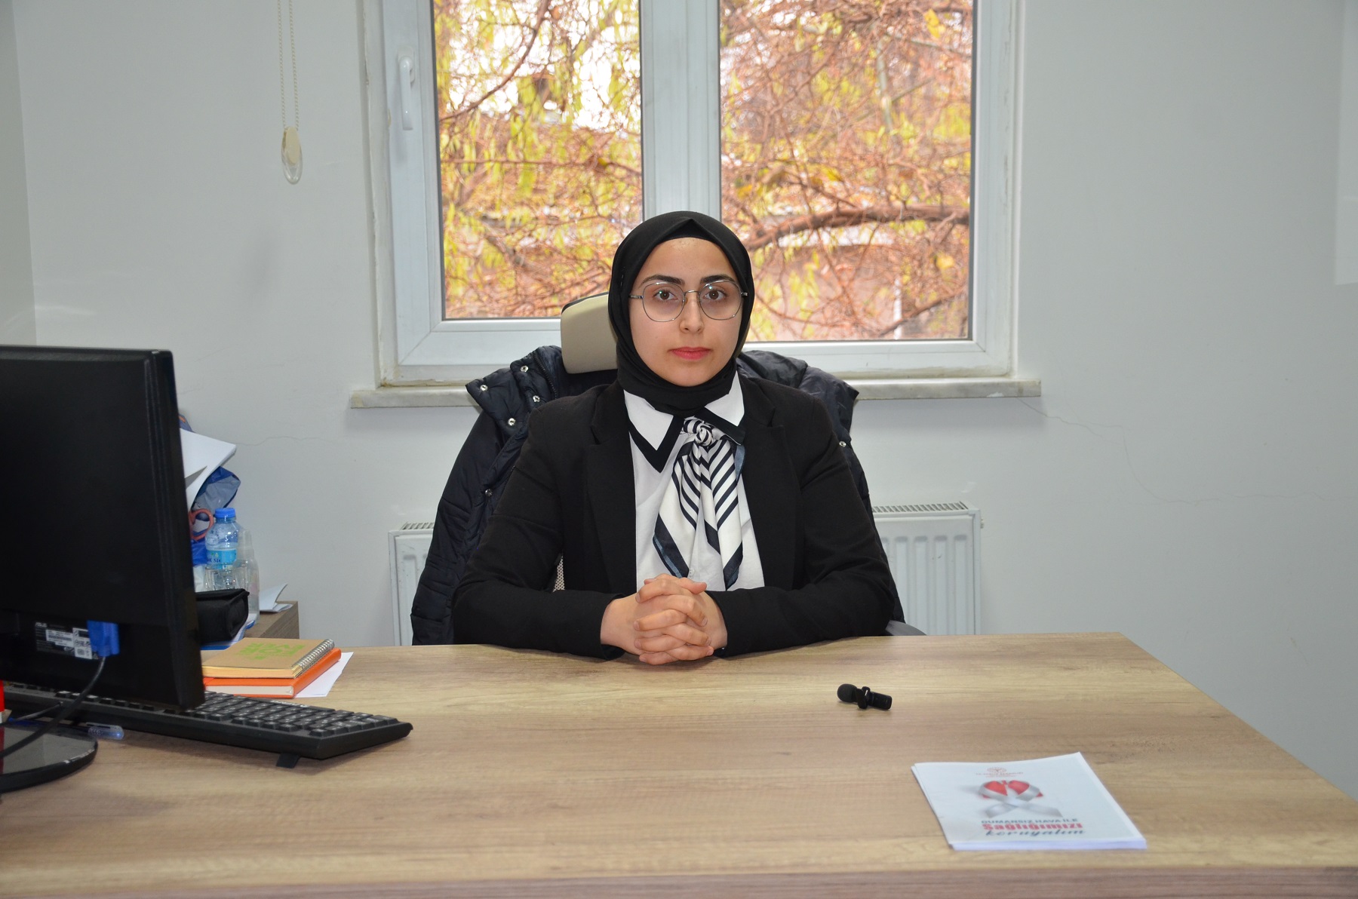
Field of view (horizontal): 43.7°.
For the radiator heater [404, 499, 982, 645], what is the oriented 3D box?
[{"bbox_3d":[0.019,0.410,2.957,1.000,0.600,0.100,-2,9,-1],"label":"radiator heater"}]

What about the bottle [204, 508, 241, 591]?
[{"bbox_3d":[-0.661,0.170,2.480,0.061,0.170,0.061,-1,9,-1],"label":"bottle"}]

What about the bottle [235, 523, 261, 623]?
[{"bbox_3d":[-0.620,0.180,2.430,0.043,0.146,0.043,-1,9,-1],"label":"bottle"}]

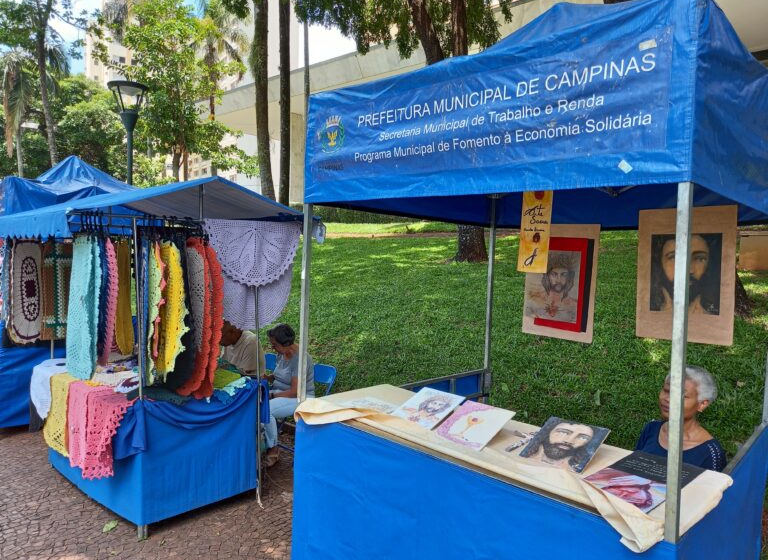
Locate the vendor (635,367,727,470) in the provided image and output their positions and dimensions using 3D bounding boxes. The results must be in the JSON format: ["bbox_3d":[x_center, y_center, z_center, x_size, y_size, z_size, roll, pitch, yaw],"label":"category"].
[{"bbox_3d":[1.210,0.991,2.280,0.460,1.220,0.650,3,3,38],"label":"vendor"}]

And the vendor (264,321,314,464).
[{"bbox_3d":[-0.780,0.911,4.460,0.470,1.150,0.700,3,3,45],"label":"vendor"}]

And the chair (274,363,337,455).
[{"bbox_3d":[-0.700,1.086,4.510,0.440,0.800,0.470,3,3,41],"label":"chair"}]

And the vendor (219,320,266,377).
[{"bbox_3d":[-1.250,0.880,4.800,0.500,1.170,0.740,3,3,45],"label":"vendor"}]

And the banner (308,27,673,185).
[{"bbox_3d":[0.233,-0.584,2.056,1.530,0.370,0.040,4,3,42],"label":"banner"}]

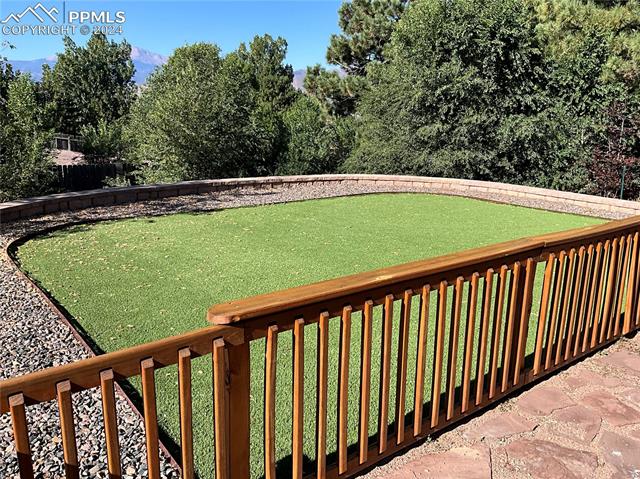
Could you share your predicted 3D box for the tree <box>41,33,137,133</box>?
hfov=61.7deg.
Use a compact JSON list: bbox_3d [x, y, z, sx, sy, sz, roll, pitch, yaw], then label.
[{"bbox_3d":[-11.393,-6.423,26.258,4.400,6.940,4.600,1,12,0],"label":"tree"}]

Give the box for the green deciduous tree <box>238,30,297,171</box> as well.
[{"bbox_3d":[-1.722,-3.781,17.091,2.050,5.150,2.300,1,12,0],"label":"green deciduous tree"}]

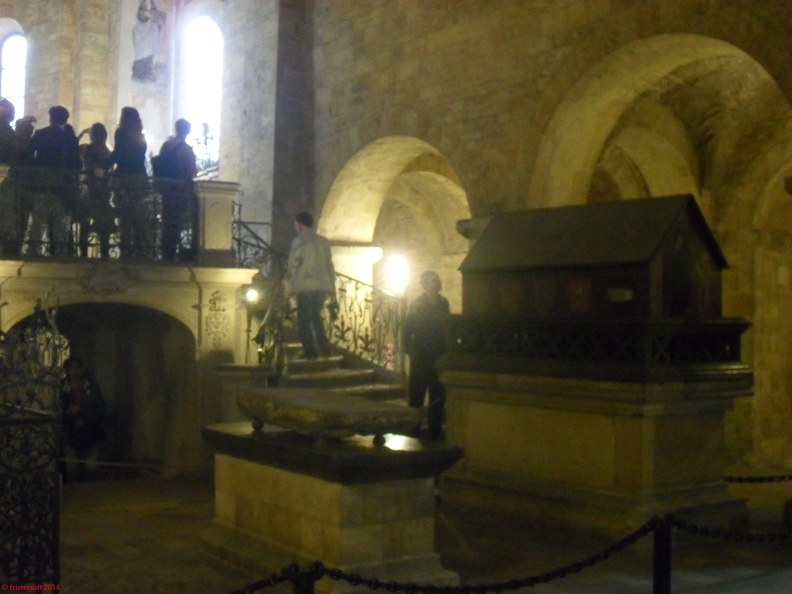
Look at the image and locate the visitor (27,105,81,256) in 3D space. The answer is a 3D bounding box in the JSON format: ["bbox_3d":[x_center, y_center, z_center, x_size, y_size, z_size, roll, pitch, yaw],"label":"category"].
[{"bbox_3d":[-3.772,-1.272,12.600,0.560,1.696,0.360,0,-1,-25],"label":"visitor"}]

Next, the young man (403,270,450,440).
[{"bbox_3d":[0.312,0.603,11.700,0.500,1.749,0.360,0,-1,-10],"label":"young man"}]

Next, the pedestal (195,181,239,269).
[{"bbox_3d":[-2.029,-0.831,13.145,0.420,0.975,0.340,1,-1,-36],"label":"pedestal"}]

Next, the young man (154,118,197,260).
[{"bbox_3d":[-2.575,-1.238,13.300,0.500,1.674,0.380,0,-1,-30],"label":"young man"}]

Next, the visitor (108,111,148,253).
[{"bbox_3d":[-3.028,-1.291,12.900,0.470,1.714,0.340,0,-1,-25],"label":"visitor"}]

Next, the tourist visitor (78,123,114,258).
[{"bbox_3d":[-3.351,-1.180,12.800,0.420,1.544,0.360,0,-1,-30],"label":"tourist visitor"}]

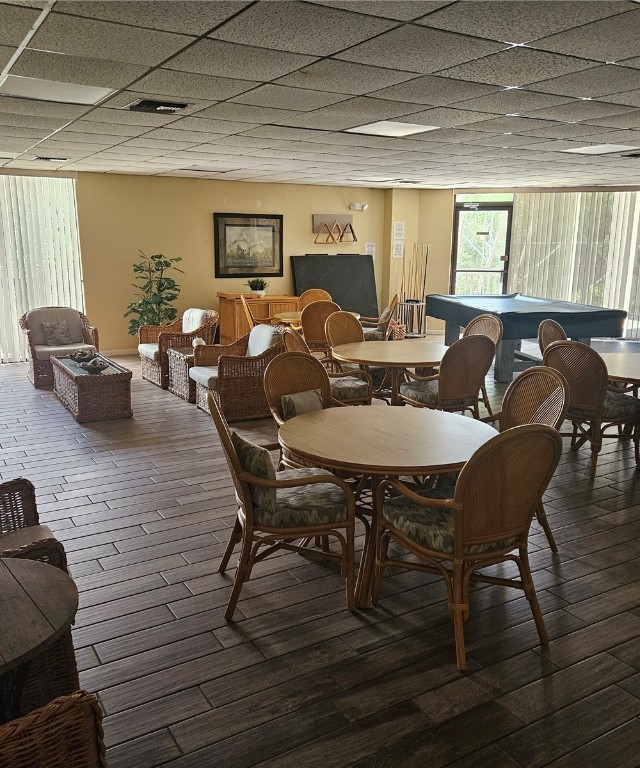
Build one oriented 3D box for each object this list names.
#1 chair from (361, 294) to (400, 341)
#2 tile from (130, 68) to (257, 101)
[{"bbox_3d":[0.619,-0.591,8.172,0.610,0.950,0.600,-1,12,-6],"label":"chair"},{"bbox_3d":[-0.703,-1.660,3.771,0.605,0.020,0.605,-7,14,-30],"label":"tile"}]

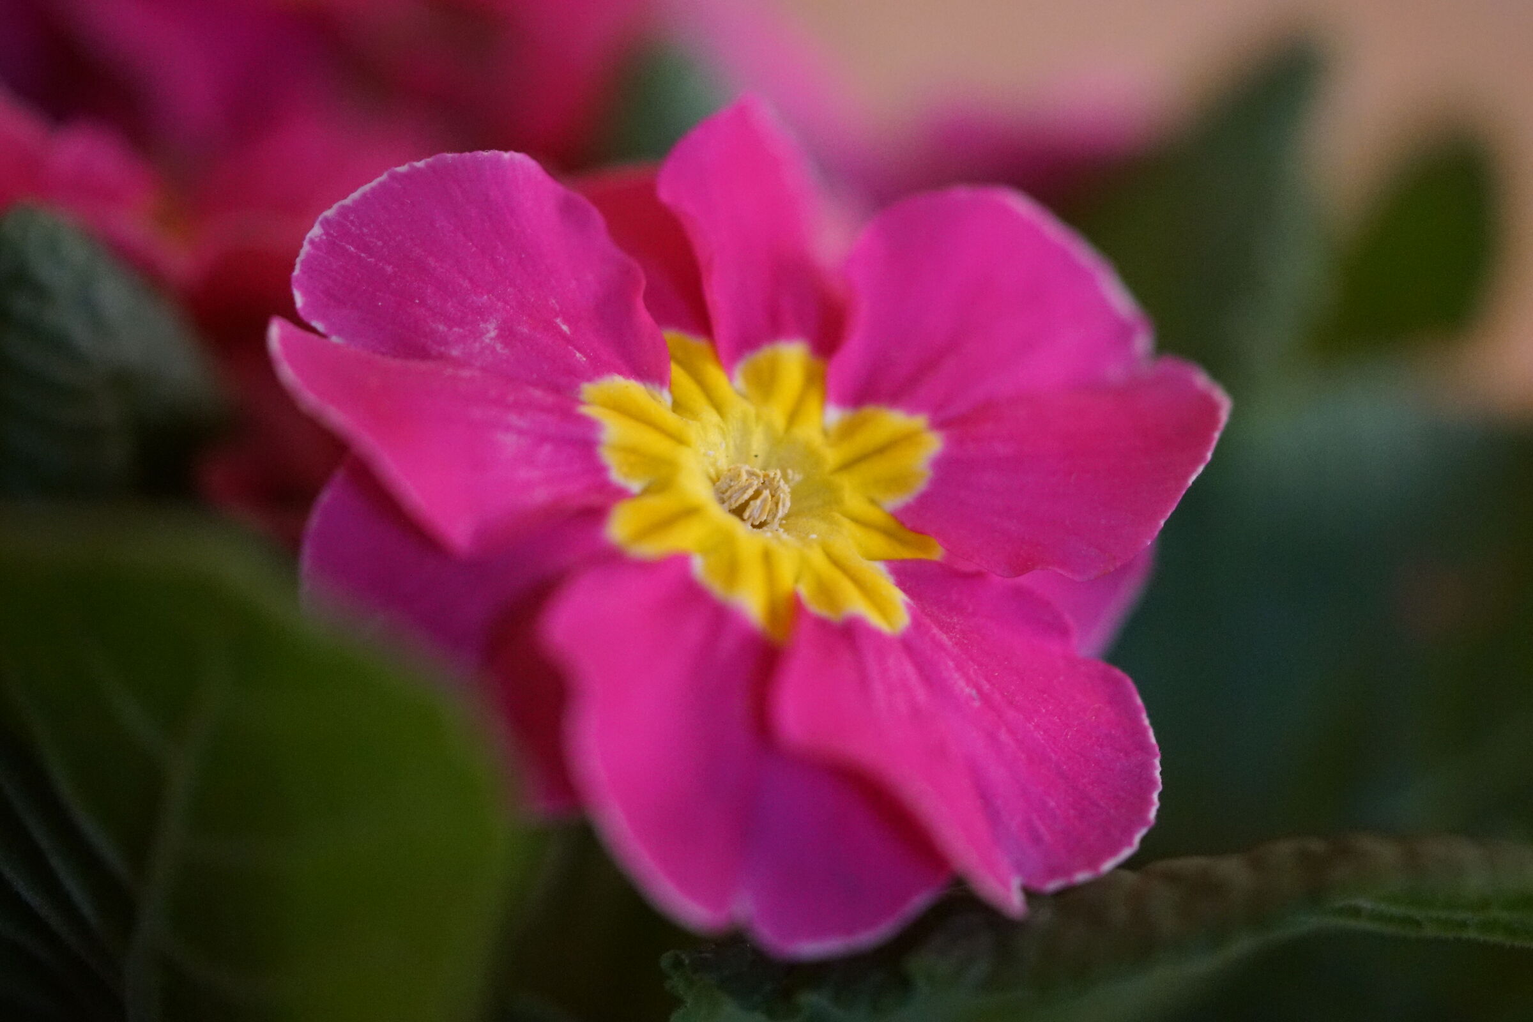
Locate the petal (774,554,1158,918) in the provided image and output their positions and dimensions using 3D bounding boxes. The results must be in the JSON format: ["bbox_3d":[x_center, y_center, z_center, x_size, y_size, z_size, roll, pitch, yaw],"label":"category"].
[{"bbox_3d":[0.010,0.010,0.178,0.013,0.018,0.006,-50,0,-23],"label":"petal"}]

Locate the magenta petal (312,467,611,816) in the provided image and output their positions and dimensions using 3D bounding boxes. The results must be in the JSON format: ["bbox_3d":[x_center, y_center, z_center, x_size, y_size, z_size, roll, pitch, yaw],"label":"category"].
[{"bbox_3d":[-0.013,0.004,0.181,0.019,0.012,0.006,37,-15,4],"label":"magenta petal"}]

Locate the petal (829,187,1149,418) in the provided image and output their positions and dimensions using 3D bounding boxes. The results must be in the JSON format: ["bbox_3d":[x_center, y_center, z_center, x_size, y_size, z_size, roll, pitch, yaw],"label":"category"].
[{"bbox_3d":[0.009,-0.010,0.184,0.016,0.012,0.005,-23,-16,-24],"label":"petal"}]

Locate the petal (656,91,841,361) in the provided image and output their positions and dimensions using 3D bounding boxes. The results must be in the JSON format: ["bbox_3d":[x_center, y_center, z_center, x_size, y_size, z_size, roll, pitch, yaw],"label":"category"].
[{"bbox_3d":[-0.001,-0.013,0.185,0.007,0.005,0.016,-16,63,-5],"label":"petal"}]

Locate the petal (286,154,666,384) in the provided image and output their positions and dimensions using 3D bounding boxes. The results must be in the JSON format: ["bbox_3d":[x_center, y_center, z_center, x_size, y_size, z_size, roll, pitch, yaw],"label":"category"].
[{"bbox_3d":[-0.013,-0.011,0.180,0.018,0.012,0.005,19,-14,-4],"label":"petal"}]

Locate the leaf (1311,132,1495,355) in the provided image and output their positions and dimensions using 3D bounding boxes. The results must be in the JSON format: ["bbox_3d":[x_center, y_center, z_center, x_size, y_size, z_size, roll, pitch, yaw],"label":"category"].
[{"bbox_3d":[0.037,-0.014,0.215,0.007,0.014,0.004,29,-10,19],"label":"leaf"}]

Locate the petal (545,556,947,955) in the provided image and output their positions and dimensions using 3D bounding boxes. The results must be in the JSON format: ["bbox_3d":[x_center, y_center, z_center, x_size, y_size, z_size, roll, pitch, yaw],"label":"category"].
[{"bbox_3d":[-0.001,0.011,0.176,0.014,0.020,0.006,-17,-20,-3],"label":"petal"}]

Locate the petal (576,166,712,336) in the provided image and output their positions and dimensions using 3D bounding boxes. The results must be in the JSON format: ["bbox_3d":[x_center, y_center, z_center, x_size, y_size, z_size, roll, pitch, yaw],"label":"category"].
[{"bbox_3d":[-0.005,-0.013,0.186,0.005,0.004,0.012,-24,72,-18],"label":"petal"}]

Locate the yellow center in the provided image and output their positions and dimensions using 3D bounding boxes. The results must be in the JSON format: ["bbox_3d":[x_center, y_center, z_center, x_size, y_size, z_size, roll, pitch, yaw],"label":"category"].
[{"bbox_3d":[0.000,-0.001,0.181,0.017,0.005,0.017,42,60,5],"label":"yellow center"}]

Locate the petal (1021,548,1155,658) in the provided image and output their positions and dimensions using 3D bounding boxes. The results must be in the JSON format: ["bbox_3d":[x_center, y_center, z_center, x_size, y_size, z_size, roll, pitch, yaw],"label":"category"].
[{"bbox_3d":[0.016,0.003,0.186,0.007,0.003,0.007,36,69,1],"label":"petal"}]

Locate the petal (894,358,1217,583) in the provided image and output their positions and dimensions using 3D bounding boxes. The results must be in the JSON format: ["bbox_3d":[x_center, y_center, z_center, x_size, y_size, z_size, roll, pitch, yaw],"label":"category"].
[{"bbox_3d":[0.014,-0.002,0.181,0.018,0.004,0.011,-12,64,-19],"label":"petal"}]

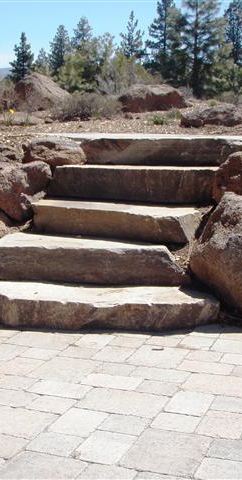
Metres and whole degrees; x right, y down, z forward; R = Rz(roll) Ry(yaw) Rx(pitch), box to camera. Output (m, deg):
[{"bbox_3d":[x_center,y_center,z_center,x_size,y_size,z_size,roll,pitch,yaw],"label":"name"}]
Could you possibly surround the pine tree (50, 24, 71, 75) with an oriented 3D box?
[{"bbox_3d":[-3.875,-11.561,45.000,1.665,4.483,1.700,0,8,-5],"label":"pine tree"}]

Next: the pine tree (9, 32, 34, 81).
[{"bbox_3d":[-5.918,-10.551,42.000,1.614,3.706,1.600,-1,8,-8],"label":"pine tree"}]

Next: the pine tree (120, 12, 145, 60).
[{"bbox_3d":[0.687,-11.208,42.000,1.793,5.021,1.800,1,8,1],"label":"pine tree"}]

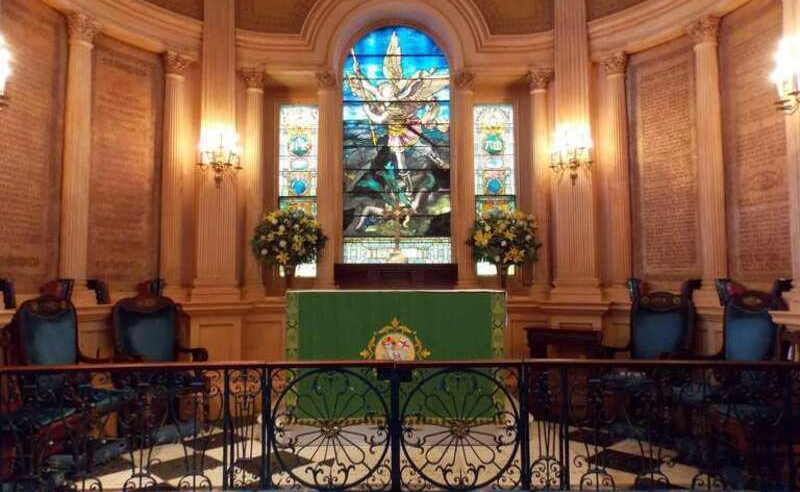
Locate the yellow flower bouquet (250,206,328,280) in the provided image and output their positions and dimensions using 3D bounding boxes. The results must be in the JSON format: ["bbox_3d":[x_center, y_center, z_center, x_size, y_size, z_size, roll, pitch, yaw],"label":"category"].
[{"bbox_3d":[-1.014,-0.006,4.895,0.663,0.646,0.530,0,-4,0],"label":"yellow flower bouquet"}]

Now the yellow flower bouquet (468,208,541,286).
[{"bbox_3d":[0.961,0.026,4.893,0.635,0.710,0.530,0,-4,0],"label":"yellow flower bouquet"}]

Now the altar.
[{"bbox_3d":[-0.032,0.884,4.393,1.672,1.011,0.700,0,-4,0],"label":"altar"}]

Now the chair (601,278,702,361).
[{"bbox_3d":[1.850,0.871,3.896,0.640,1.112,0.620,3,-5,-43],"label":"chair"}]

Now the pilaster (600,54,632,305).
[{"bbox_3d":[1.931,-0.619,4.718,0.210,2.198,0.170,-3,-5,39],"label":"pilaster"}]

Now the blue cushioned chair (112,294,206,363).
[{"bbox_3d":[-1.820,0.901,3.960,0.640,1.040,0.620,-4,-5,45],"label":"blue cushioned chair"}]

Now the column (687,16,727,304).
[{"bbox_3d":[2.373,-0.659,4.089,0.170,2.198,0.210,3,-5,-36],"label":"column"}]

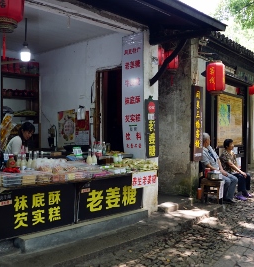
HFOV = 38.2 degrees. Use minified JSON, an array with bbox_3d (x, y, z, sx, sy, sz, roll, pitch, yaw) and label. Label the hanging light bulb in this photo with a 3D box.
[{"bbox_3d":[-1.285,-1.188,4.660,0.130,0.550,0.130,0,0,0],"label":"hanging light bulb"}]

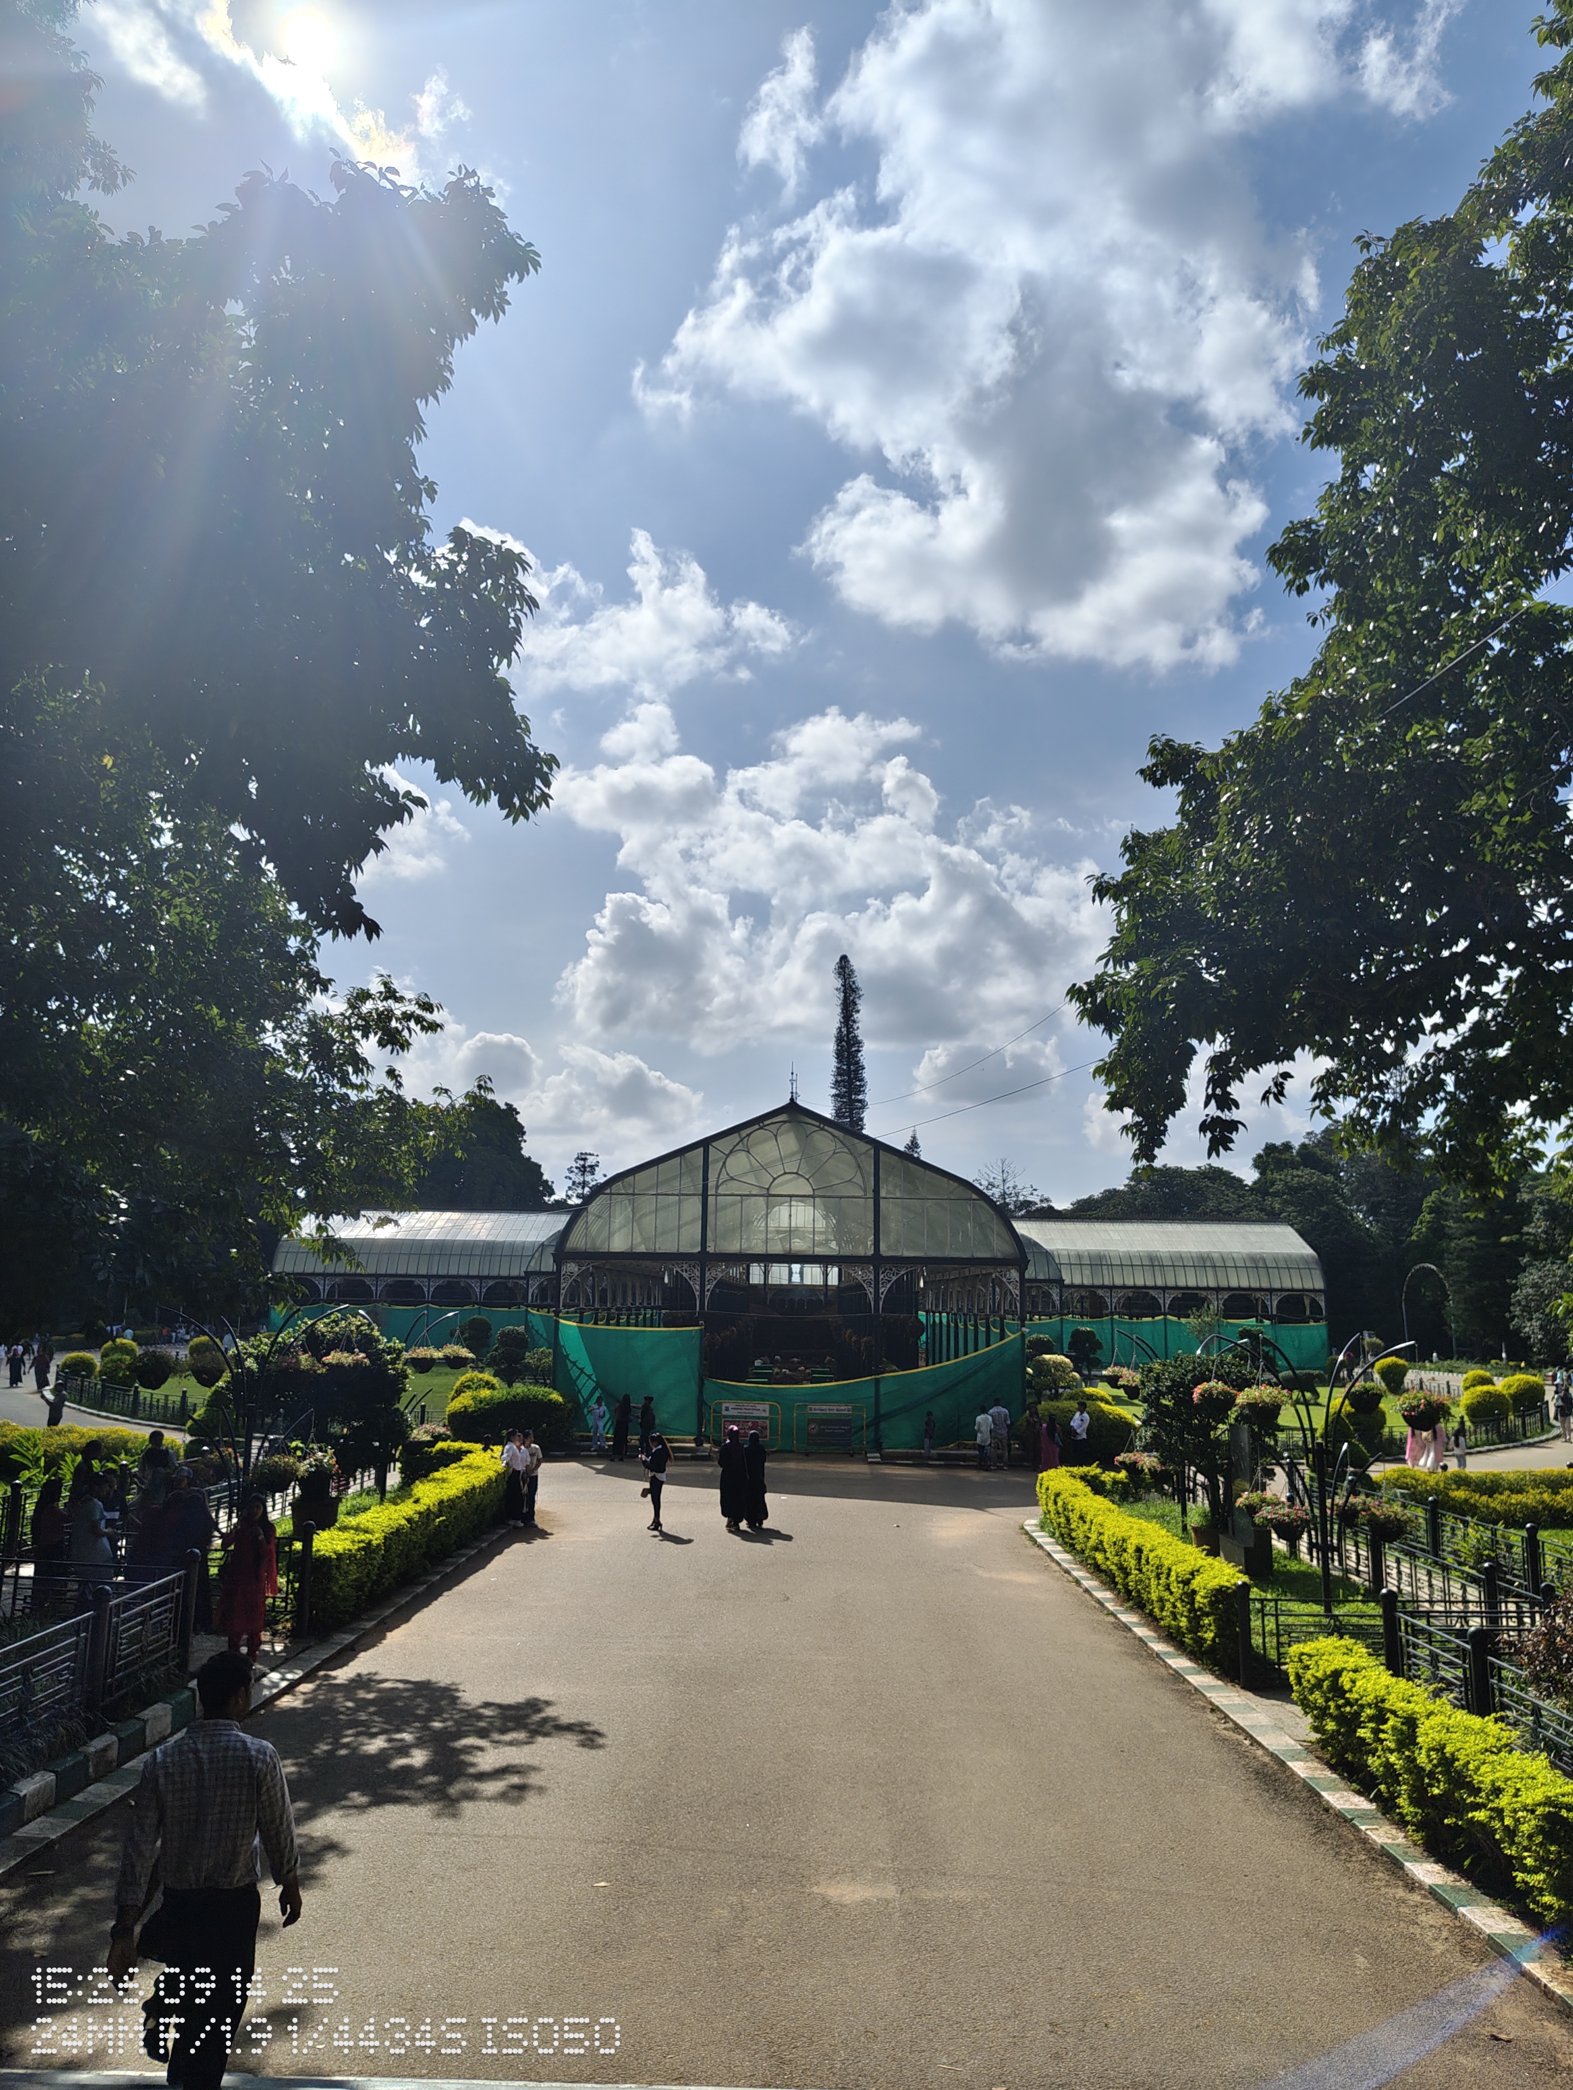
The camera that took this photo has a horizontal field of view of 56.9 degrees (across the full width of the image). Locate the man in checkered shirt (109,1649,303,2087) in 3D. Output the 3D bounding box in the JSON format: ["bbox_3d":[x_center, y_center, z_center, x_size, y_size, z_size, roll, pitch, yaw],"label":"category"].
[{"bbox_3d":[-2.264,3.198,5.660,0.670,1.660,0.520,1,-10,1],"label":"man in checkered shirt"}]

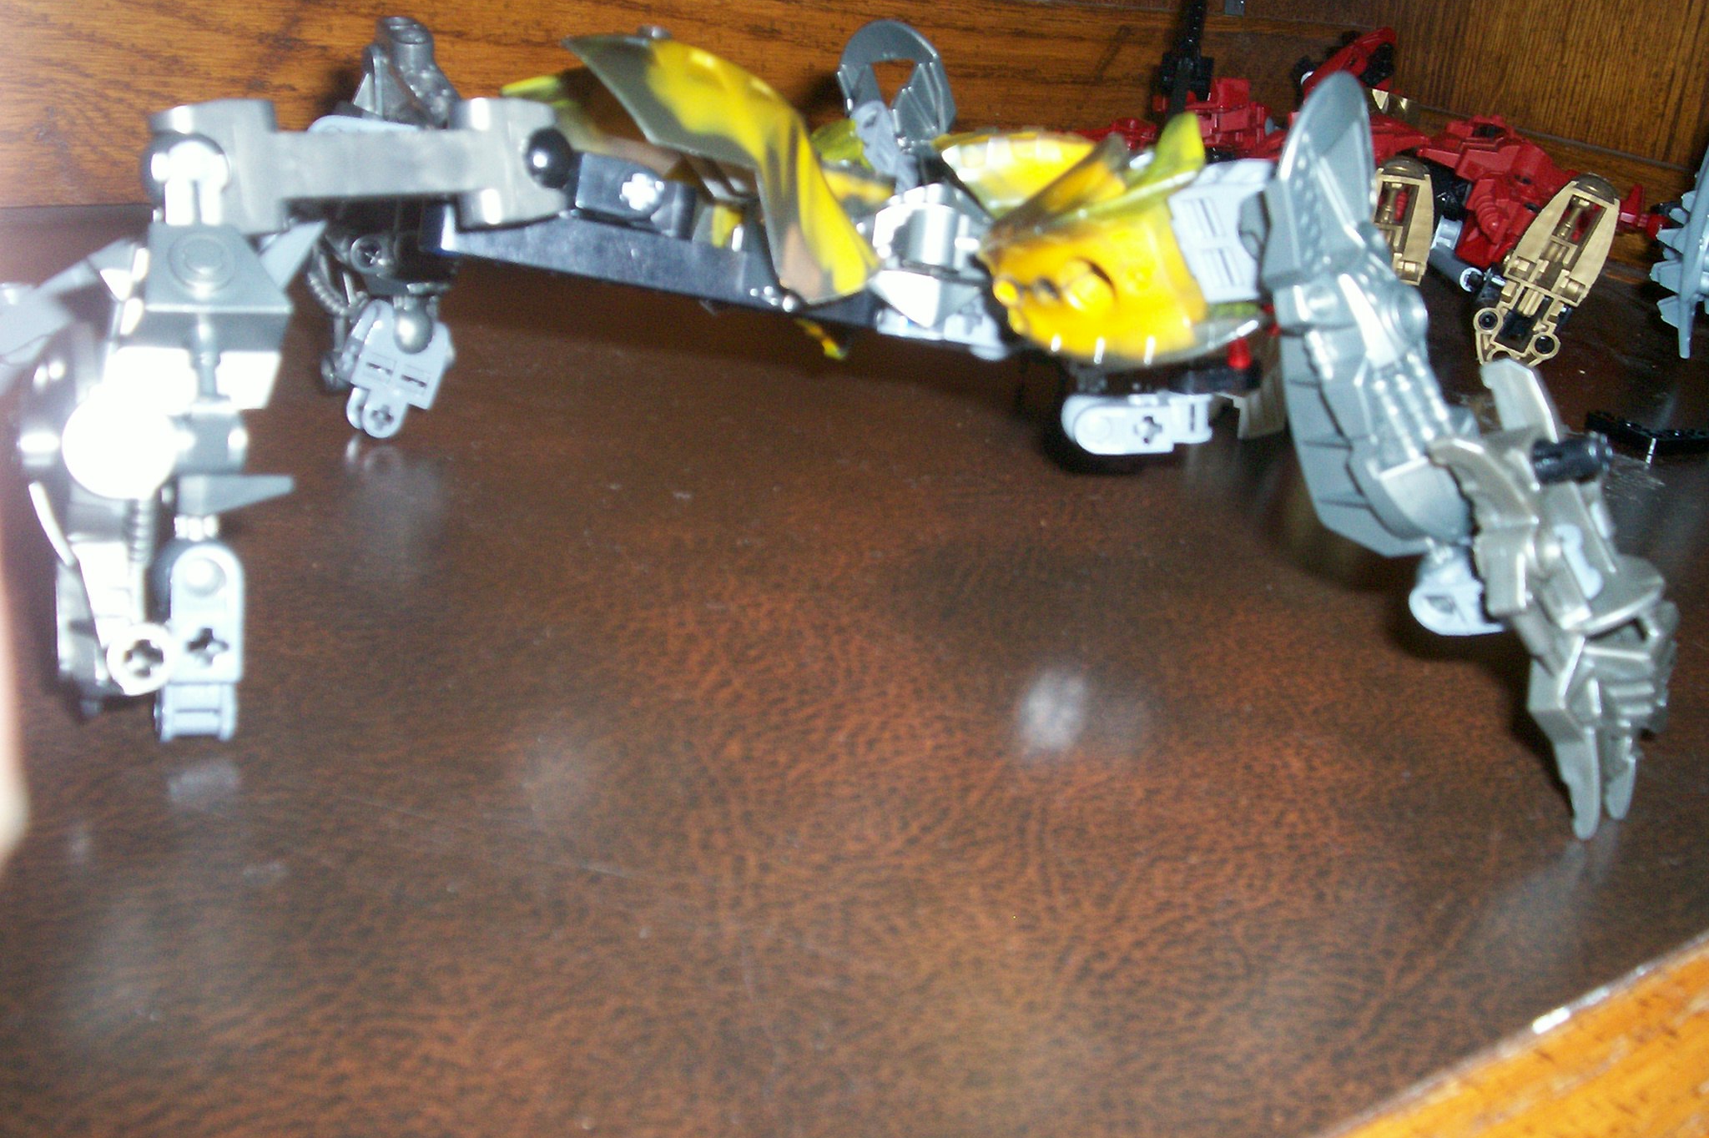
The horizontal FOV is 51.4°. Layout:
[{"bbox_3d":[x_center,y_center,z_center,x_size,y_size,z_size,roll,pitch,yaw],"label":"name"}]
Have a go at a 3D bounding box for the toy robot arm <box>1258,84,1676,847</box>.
[{"bbox_3d":[0.083,-0.014,0.244,0.068,0.095,0.036,20,26,26],"label":"toy robot arm"}]

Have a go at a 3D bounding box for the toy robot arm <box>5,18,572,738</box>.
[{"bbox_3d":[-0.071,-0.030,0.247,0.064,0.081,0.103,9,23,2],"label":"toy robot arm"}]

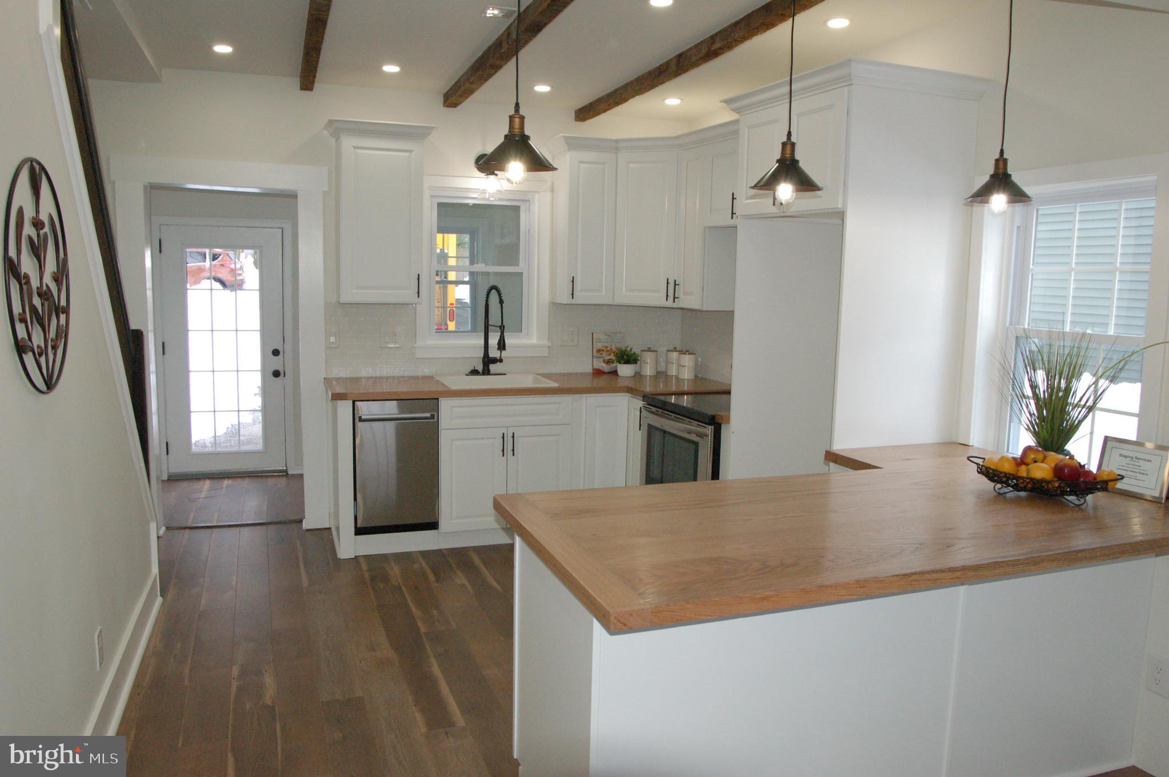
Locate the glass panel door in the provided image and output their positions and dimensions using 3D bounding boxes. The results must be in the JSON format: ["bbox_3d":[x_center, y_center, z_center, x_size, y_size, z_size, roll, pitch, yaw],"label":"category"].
[{"bbox_3d":[-2.888,-0.290,6.541,0.886,1.988,0.045,-1,8,-21],"label":"glass panel door"}]

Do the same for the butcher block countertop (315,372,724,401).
[{"bbox_3d":[-0.290,-0.006,5.032,2.468,0.038,0.990,-1,8,-21],"label":"butcher block countertop"}]

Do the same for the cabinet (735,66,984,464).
[{"bbox_3d":[1.077,-0.074,3.537,0.686,2.335,0.872,-2,8,-20],"label":"cabinet"}]

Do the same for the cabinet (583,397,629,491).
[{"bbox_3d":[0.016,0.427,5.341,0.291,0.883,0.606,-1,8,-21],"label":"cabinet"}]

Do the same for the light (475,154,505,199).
[{"bbox_3d":[-0.598,-1.356,5.131,0.167,0.308,0.247,-1,8,-21],"label":"light"}]

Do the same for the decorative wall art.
[{"bbox_3d":[-1.339,-0.274,1.998,0.035,0.584,0.606,-1,8,-21],"label":"decorative wall art"}]

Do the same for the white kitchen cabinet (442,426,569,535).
[{"bbox_3d":[-0.541,0.479,4.951,0.767,0.596,0.595,-2,8,-20],"label":"white kitchen cabinet"}]

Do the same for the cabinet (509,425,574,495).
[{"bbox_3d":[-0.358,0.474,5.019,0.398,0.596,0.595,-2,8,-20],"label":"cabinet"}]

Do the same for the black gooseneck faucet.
[{"bbox_3d":[-0.581,-0.349,4.985,0.240,0.570,0.220,-2,8,-20],"label":"black gooseneck faucet"}]

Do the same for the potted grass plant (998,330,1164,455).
[{"bbox_3d":[1.655,0.046,2.740,0.420,0.480,0.440,-1,8,-21],"label":"potted grass plant"}]

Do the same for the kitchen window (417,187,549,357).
[{"bbox_3d":[-0.625,-0.725,5.076,0.850,1.058,0.120,-2,8,-20],"label":"kitchen window"}]

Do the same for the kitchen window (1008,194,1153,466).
[{"bbox_3d":[1.763,-0.221,2.936,0.110,1.020,0.590,-2,8,-20],"label":"kitchen window"}]

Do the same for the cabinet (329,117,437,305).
[{"bbox_3d":[-1.220,-1.026,4.859,0.592,1.024,0.384,-1,8,-21],"label":"cabinet"}]

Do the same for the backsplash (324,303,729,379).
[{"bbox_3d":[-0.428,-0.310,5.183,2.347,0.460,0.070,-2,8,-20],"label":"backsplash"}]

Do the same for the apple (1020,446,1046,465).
[{"bbox_3d":[1.410,0.212,2.550,0.078,0.070,0.078,-2,8,-20],"label":"apple"}]

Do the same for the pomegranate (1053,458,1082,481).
[{"bbox_3d":[1.399,0.235,2.348,0.078,0.078,0.078,-1,8,-21],"label":"pomegranate"}]

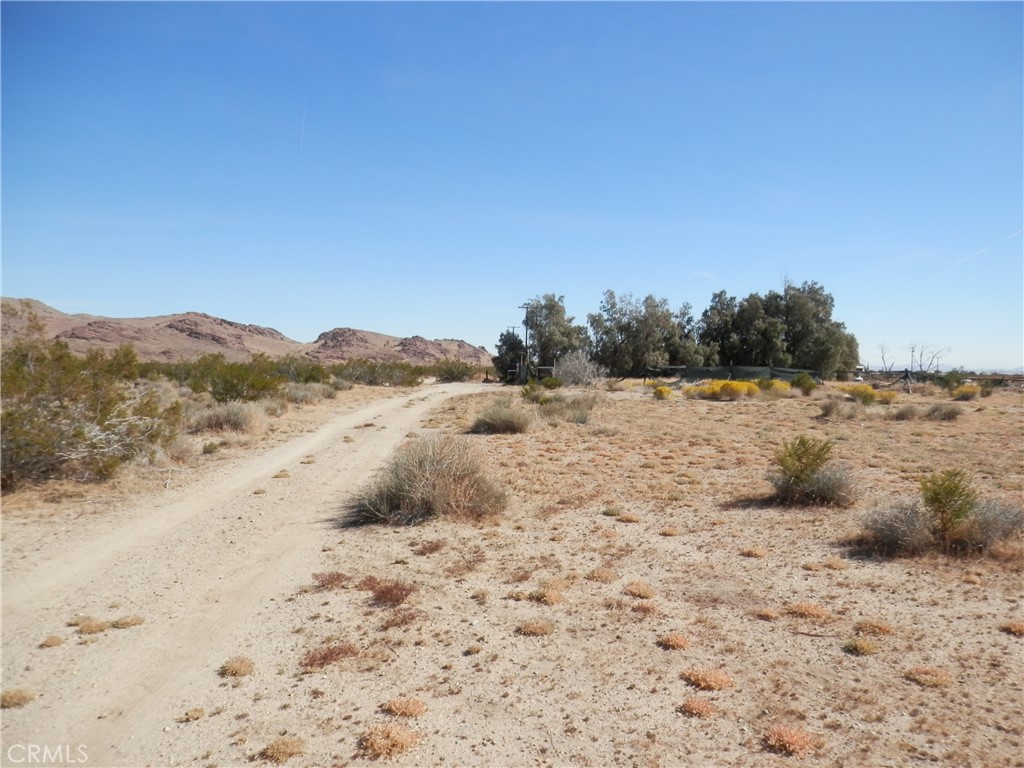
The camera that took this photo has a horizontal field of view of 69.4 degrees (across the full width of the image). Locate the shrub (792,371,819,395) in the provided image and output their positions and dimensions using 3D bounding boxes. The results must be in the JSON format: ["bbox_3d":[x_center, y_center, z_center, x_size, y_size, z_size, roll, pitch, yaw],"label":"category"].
[{"bbox_3d":[18.292,0.018,46.245,1.651,1.475,1.486,0,1,0],"label":"shrub"}]

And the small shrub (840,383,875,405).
[{"bbox_3d":[16.608,0.464,35.554,1.684,0.975,1.516,0,1,0],"label":"small shrub"}]

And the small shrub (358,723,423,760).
[{"bbox_3d":[-0.517,1.501,3.147,0.270,0.083,0.211,0,1,0],"label":"small shrub"}]

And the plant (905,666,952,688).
[{"bbox_3d":[2.124,1.480,3.774,0.221,0.069,0.188,0,1,0],"label":"plant"}]

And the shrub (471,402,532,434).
[{"bbox_3d":[-0.304,0.884,19.548,1.586,0.790,1.348,0,1,0],"label":"shrub"}]

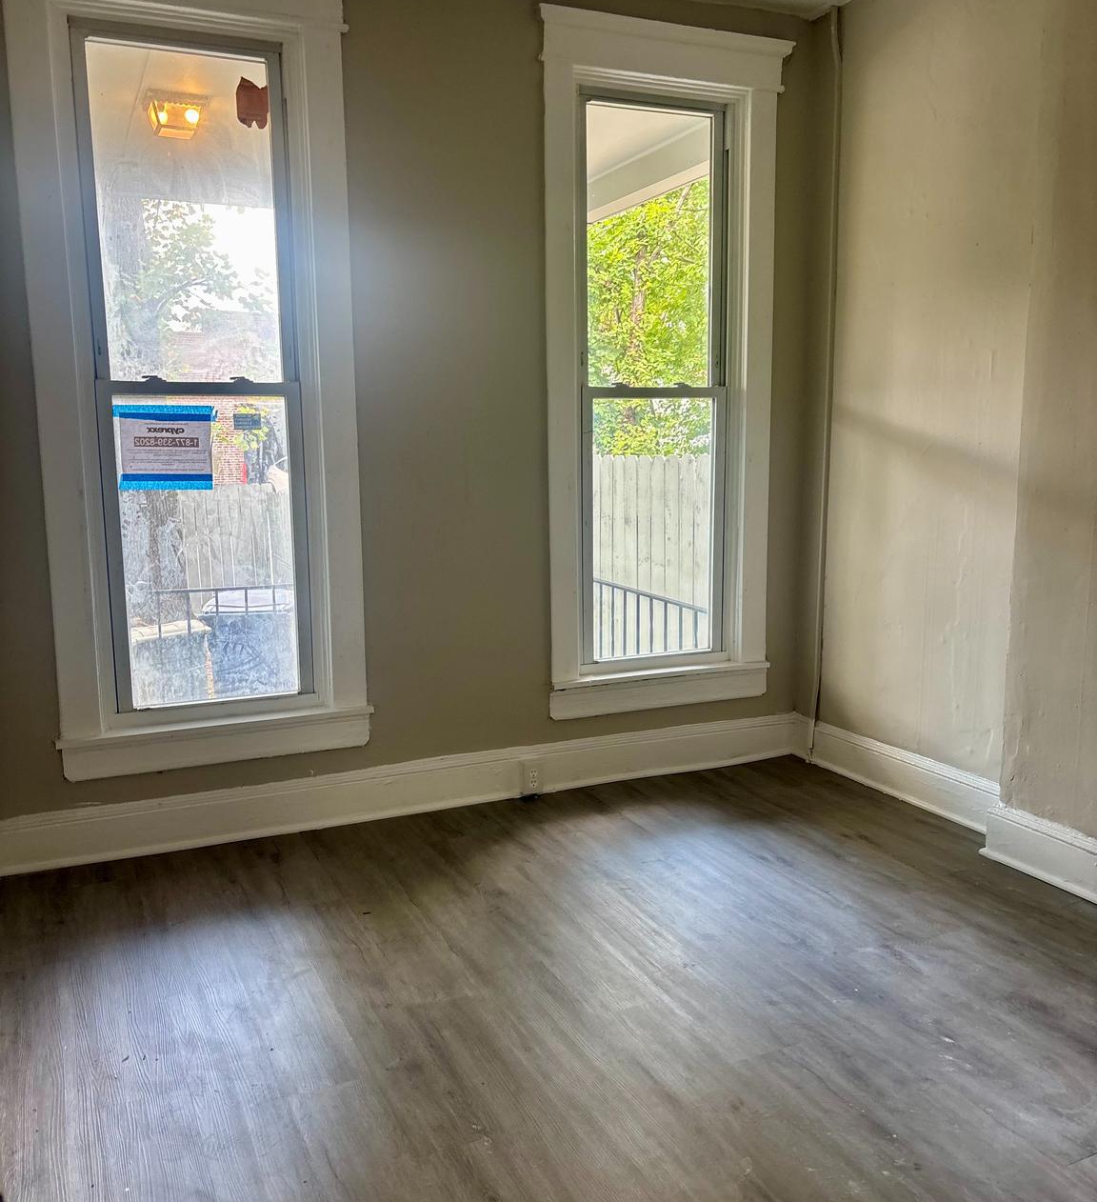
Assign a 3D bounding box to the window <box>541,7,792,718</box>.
[{"bbox_3d":[0.453,-0.837,4.186,1.050,2.520,0.130,-4,9,-24],"label":"window"}]

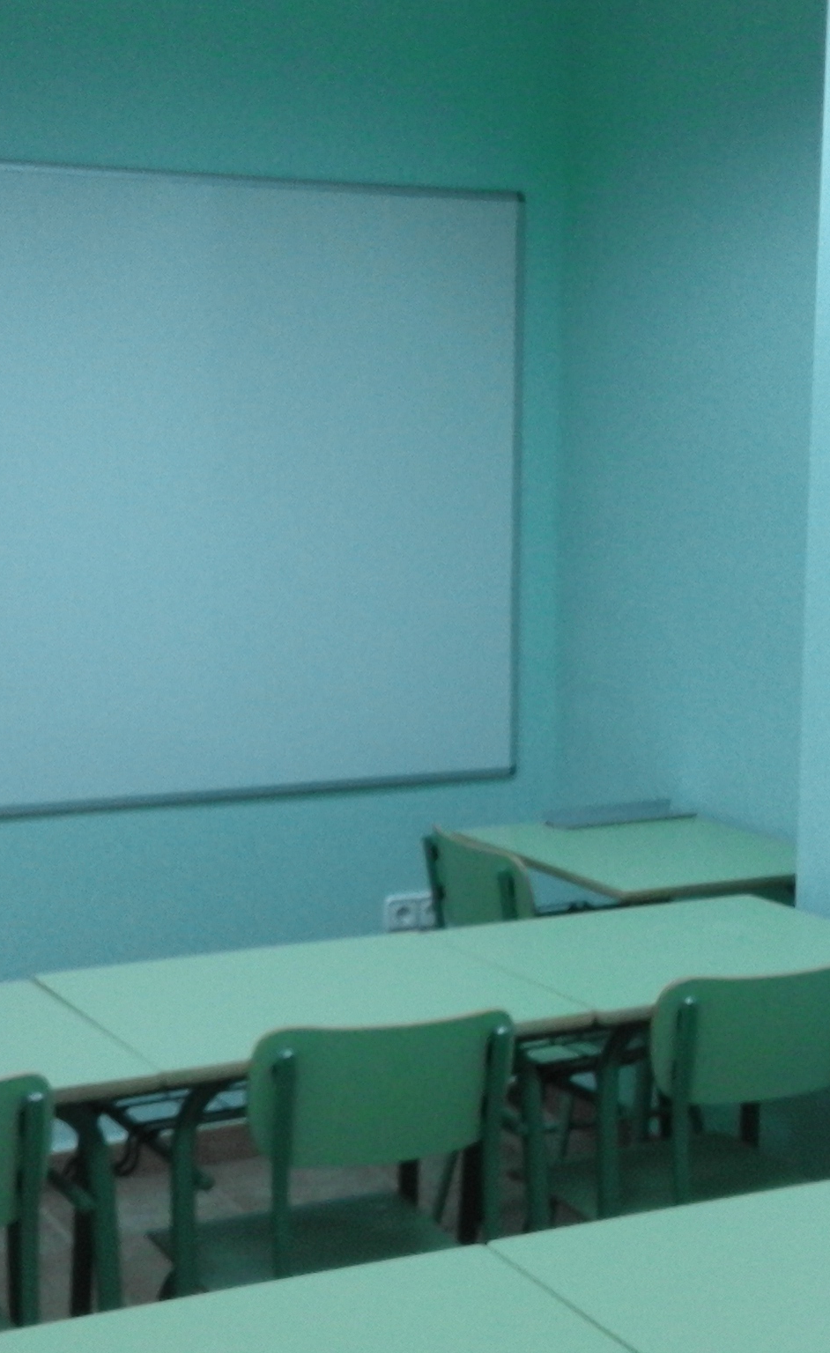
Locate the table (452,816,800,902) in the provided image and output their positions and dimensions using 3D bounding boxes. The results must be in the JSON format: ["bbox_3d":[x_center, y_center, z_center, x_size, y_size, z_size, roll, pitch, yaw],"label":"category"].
[{"bbox_3d":[0.438,0.694,3.463,0.510,0.770,0.585,-3,7,-24],"label":"table"}]

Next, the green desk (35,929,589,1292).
[{"bbox_3d":[-0.143,0.802,2.572,0.600,0.755,0.485,-3,7,-24],"label":"green desk"}]

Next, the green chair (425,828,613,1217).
[{"bbox_3d":[0.289,0.682,3.388,0.480,0.810,0.385,-3,7,-24],"label":"green chair"}]

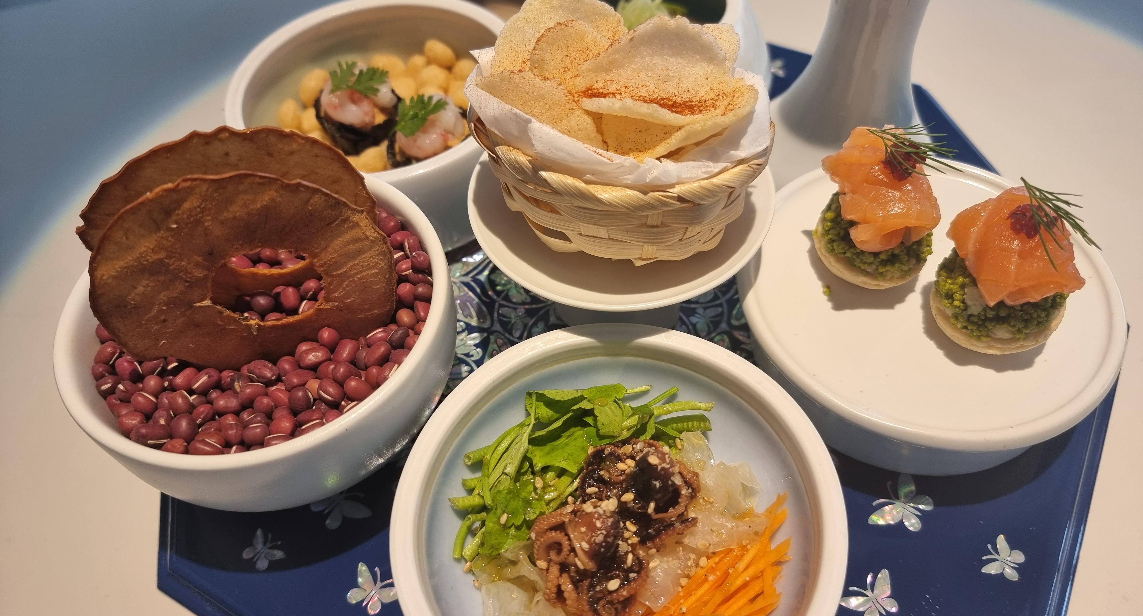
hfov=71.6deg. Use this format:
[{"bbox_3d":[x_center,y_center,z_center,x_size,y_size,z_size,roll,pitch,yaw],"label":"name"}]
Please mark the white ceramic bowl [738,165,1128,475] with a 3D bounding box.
[{"bbox_3d":[0.103,0.000,0.239,0.106,0.025,0.106,-2,54,3],"label":"white ceramic bowl"}]

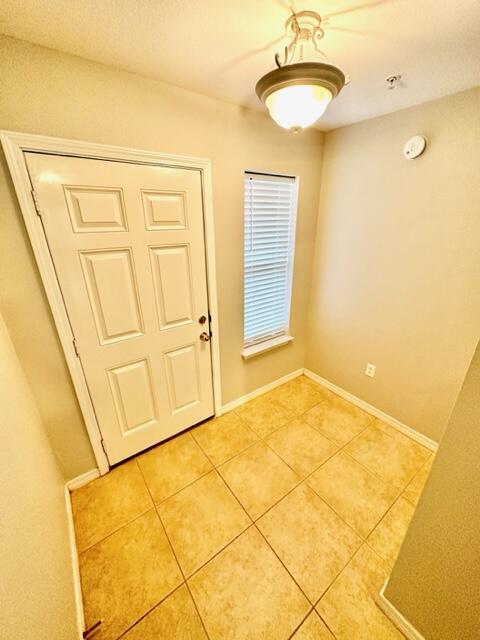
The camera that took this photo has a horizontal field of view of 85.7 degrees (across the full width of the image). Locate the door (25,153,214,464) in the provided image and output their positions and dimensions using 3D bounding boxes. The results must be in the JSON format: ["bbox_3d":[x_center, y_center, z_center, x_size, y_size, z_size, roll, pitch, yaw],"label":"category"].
[{"bbox_3d":[-0.625,0.060,1.821,0.909,2.022,0.045,-16,27,-33],"label":"door"}]

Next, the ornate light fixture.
[{"bbox_3d":[0.236,-0.946,1.028,0.350,0.338,0.350,-16,27,-33],"label":"ornate light fixture"}]

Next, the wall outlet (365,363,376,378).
[{"bbox_3d":[1.210,0.459,2.392,0.007,0.117,0.071,-16,27,-33],"label":"wall outlet"}]

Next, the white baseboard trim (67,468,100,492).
[{"bbox_3d":[-1.112,1.147,1.835,0.200,0.082,0.015,-16,27,-33],"label":"white baseboard trim"}]

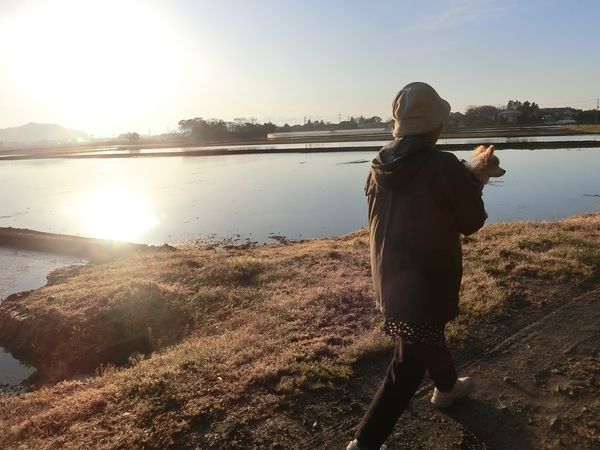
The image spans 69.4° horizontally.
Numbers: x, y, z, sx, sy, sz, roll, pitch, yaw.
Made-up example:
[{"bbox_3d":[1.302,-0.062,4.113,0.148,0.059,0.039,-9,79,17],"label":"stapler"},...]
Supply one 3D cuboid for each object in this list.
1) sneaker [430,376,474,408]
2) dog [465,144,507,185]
[{"bbox_3d":[0.809,0.846,2.263,0.245,0.100,0.090,-10,15,-32],"label":"sneaker"},{"bbox_3d":[0.768,-0.223,1.952,0.340,0.270,0.160,-7,13,-24],"label":"dog"}]

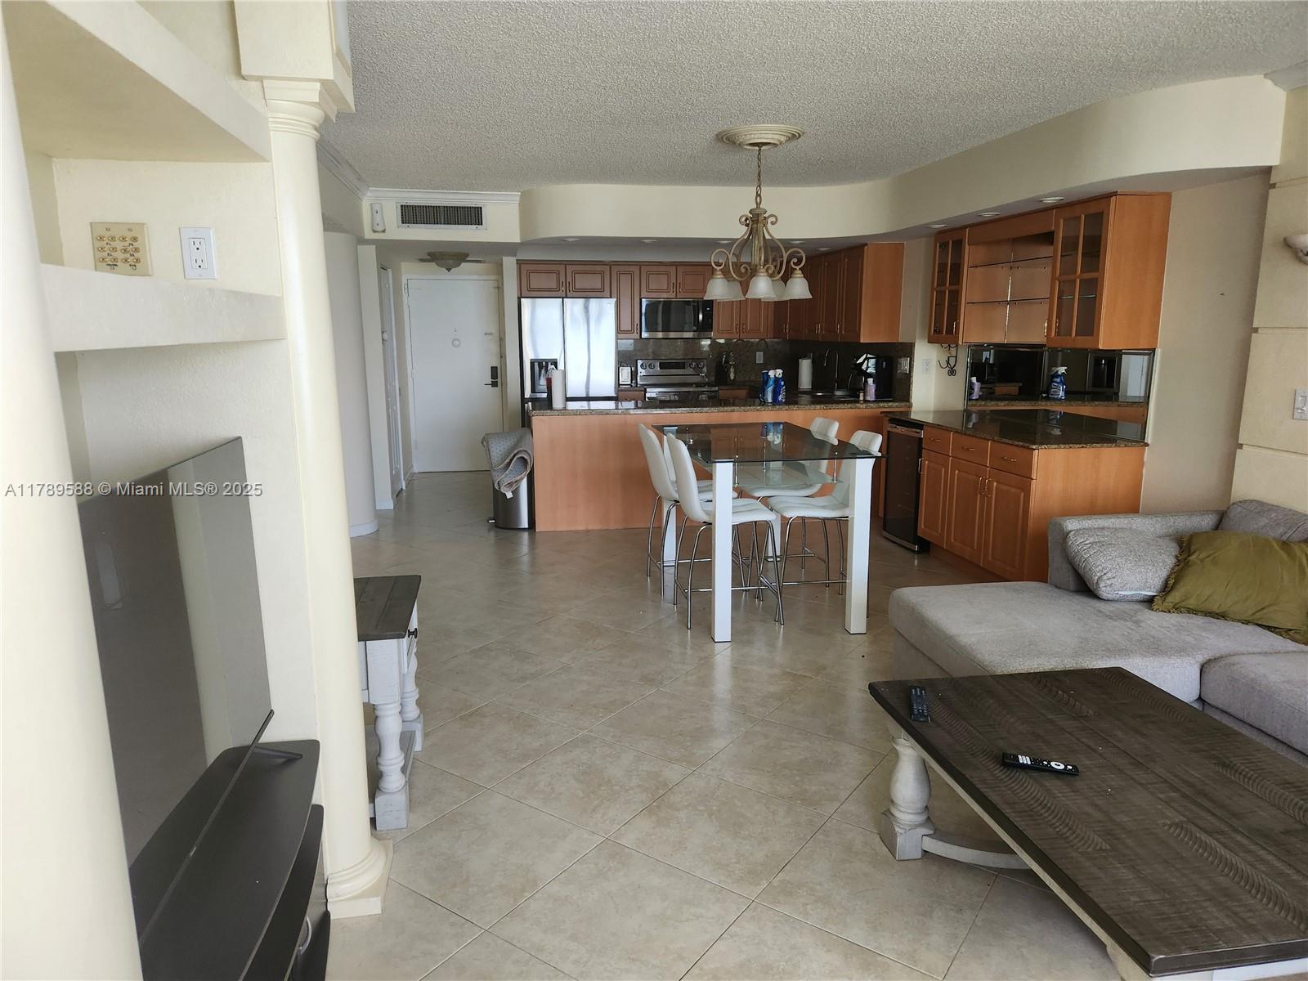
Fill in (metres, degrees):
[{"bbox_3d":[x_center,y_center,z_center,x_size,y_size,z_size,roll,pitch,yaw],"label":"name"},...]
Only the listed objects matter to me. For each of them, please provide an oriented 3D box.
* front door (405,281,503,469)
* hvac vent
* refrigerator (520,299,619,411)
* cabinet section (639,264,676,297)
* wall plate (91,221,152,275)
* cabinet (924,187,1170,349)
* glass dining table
[{"bbox_3d":[-2.075,-1.194,9.162,0.920,2.010,0.050,-2,11,-10],"label":"front door"},{"bbox_3d":[-1.616,-2.092,6.640,0.668,0.182,0.040,-2,11,-11],"label":"hvac vent"},{"bbox_3d":[-0.867,-1.013,8.814,0.910,1.792,0.770,-2,11,-11],"label":"refrigerator"},{"bbox_3d":[0.021,-2.172,9.069,0.378,0.326,0.330,-2,11,-10],"label":"cabinet section"},{"bbox_3d":[-1.185,-0.537,1.940,0.117,0.115,0.010,-2,11,-10],"label":"wall plate"},{"bbox_3d":[2.323,-1.292,5.368,0.335,0.787,1.820,-2,11,-11],"label":"cabinet"},{"bbox_3d":[0.560,0.147,4.959,0.890,0.893,1.610,-2,11,-9],"label":"glass dining table"}]

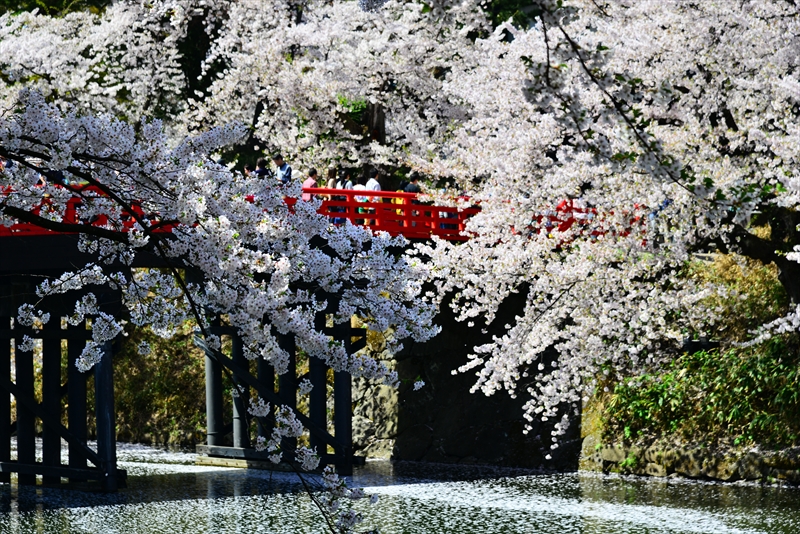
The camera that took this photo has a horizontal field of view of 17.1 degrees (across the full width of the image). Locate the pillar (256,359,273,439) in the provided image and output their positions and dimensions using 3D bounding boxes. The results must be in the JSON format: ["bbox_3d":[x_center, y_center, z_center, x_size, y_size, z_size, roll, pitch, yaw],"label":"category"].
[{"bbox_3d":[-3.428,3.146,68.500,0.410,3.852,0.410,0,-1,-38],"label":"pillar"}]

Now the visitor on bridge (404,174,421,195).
[{"bbox_3d":[0.330,-1.611,69.300,0.300,1.650,0.470,0,-1,-38],"label":"visitor on bridge"}]

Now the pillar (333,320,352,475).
[{"bbox_3d":[-1.410,3.155,66.000,0.410,4.008,0.410,-1,0,0],"label":"pillar"}]

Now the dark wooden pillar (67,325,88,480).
[{"bbox_3d":[-7.573,3.150,62.700,0.410,3.972,0.410,0,0,0],"label":"dark wooden pillar"}]

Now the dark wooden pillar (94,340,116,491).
[{"bbox_3d":[-6.828,3.162,61.800,0.410,4.031,0.410,-1,0,0],"label":"dark wooden pillar"}]

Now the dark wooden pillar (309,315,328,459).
[{"bbox_3d":[-2.044,3.122,66.900,0.410,3.912,0.410,0,0,0],"label":"dark wooden pillar"}]

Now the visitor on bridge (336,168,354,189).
[{"bbox_3d":[-1.396,-1.656,67.700,0.320,1.590,0.440,0,-1,-38],"label":"visitor on bridge"}]

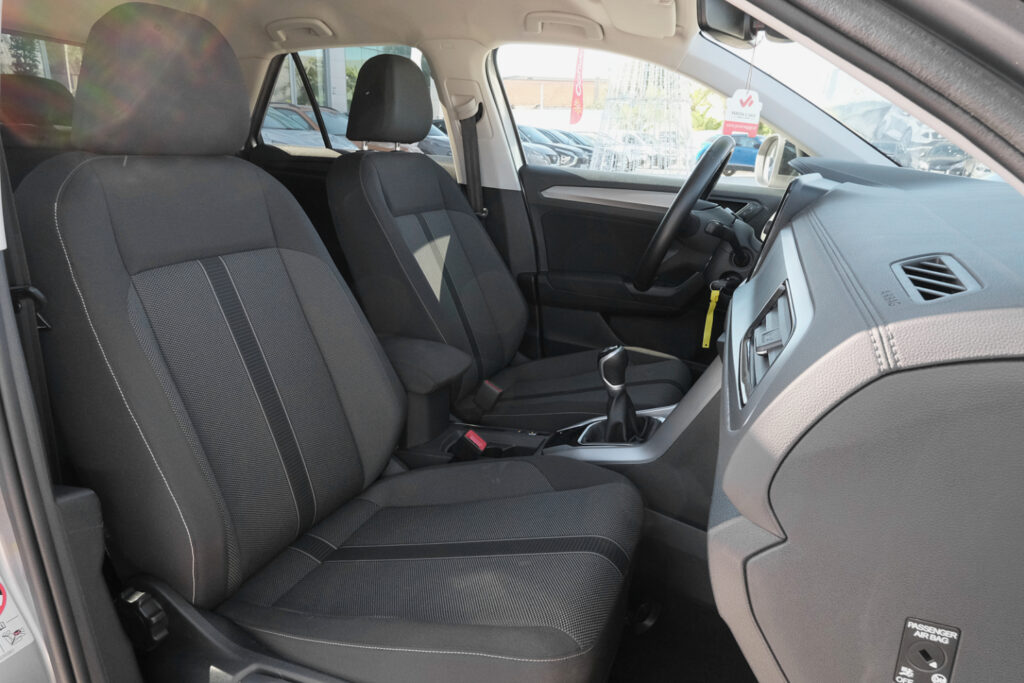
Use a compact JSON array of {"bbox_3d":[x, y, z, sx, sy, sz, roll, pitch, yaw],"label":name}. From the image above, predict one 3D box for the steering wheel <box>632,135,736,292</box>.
[{"bbox_3d":[0.383,-0.268,1.437,0.090,0.370,0.370,29,23,7],"label":"steering wheel"}]

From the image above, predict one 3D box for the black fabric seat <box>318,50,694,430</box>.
[{"bbox_3d":[0.027,-0.172,1.578,0.850,0.950,0.520,7,19,15],"label":"black fabric seat"}]

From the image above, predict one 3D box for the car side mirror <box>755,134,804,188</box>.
[{"bbox_3d":[0.752,-0.499,1.837,0.130,0.150,0.220,4,18,4],"label":"car side mirror"}]

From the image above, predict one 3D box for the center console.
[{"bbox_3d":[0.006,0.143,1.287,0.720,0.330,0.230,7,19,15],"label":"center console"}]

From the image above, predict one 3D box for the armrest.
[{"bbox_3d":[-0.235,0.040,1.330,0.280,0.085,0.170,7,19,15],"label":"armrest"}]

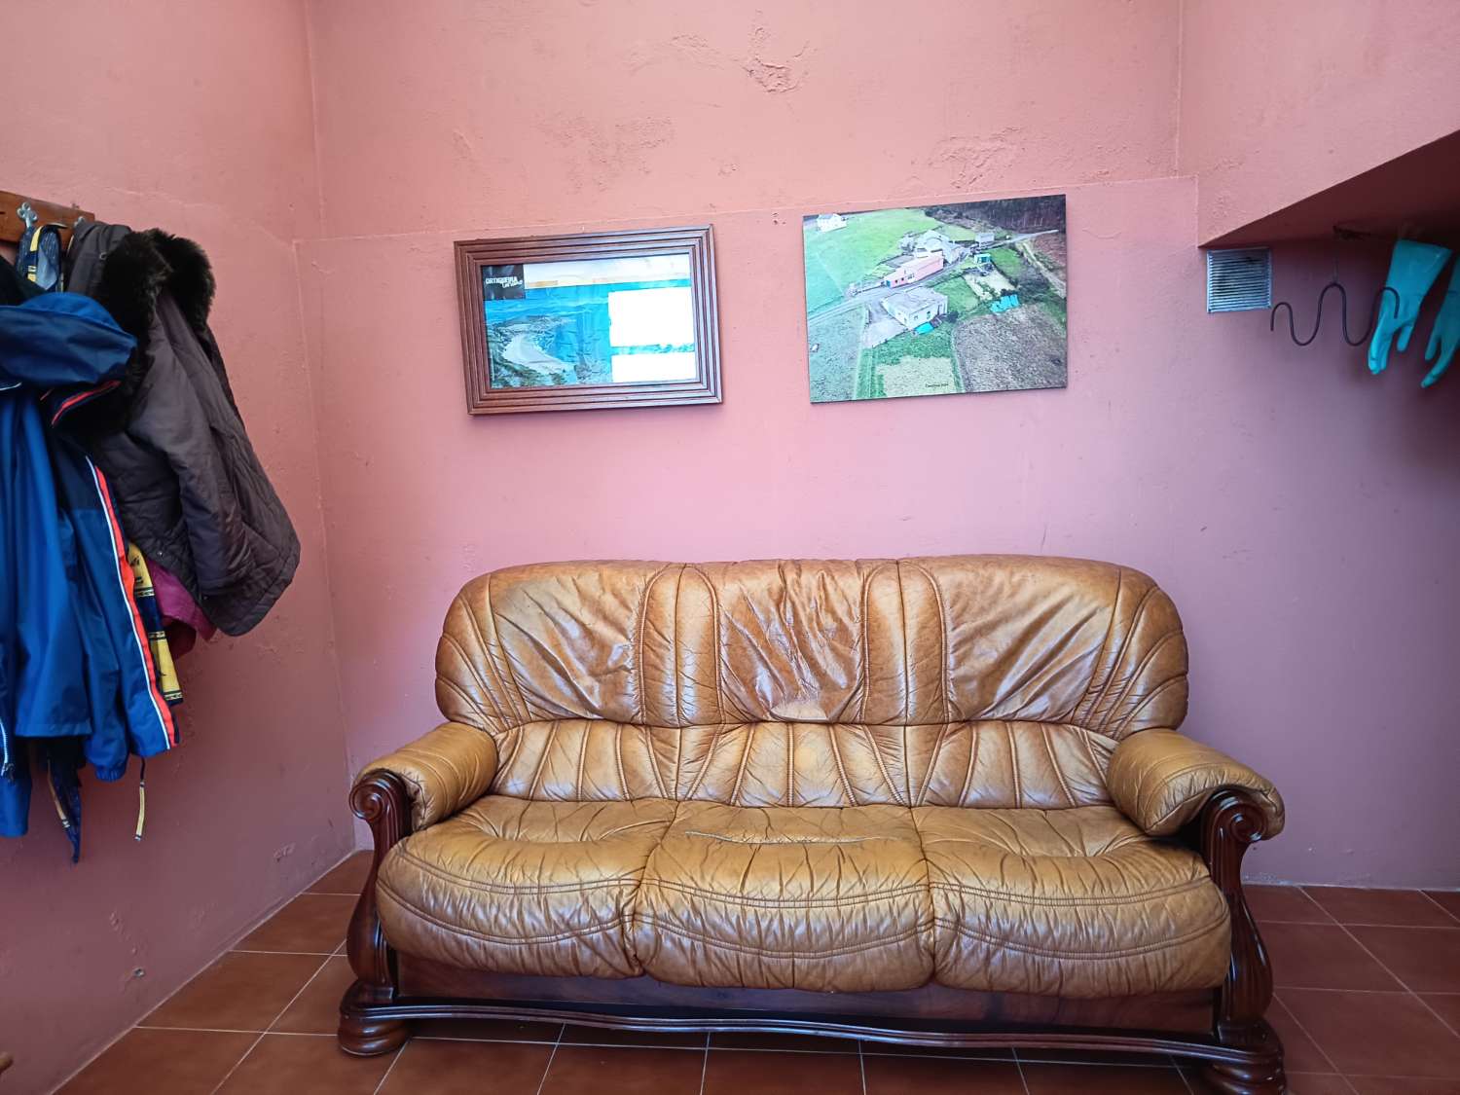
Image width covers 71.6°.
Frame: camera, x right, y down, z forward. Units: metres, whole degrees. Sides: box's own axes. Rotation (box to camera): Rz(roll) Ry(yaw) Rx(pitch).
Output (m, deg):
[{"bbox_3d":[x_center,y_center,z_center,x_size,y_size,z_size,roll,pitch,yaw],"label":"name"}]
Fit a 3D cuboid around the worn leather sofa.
[{"bbox_3d":[0.170,0.560,2.480,2.050,0.975,0.920,0,7,5],"label":"worn leather sofa"}]

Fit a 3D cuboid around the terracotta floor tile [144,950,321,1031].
[{"bbox_3d":[-1.169,1.067,2.433,0.290,0.010,0.327,0,7,4],"label":"terracotta floor tile"}]

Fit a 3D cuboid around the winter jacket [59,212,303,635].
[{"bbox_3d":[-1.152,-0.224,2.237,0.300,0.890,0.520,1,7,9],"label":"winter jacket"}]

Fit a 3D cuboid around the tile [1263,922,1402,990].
[{"bbox_3d":[1.468,1.040,2.580,0.327,0.010,0.327,0,7,4],"label":"tile"}]

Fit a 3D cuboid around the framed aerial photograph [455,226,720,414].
[{"bbox_3d":[-0.406,-0.650,2.929,0.750,0.498,0.035,-3,7,6],"label":"framed aerial photograph"}]

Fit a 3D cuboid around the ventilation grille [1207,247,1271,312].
[{"bbox_3d":[1.387,-0.729,2.761,0.165,0.165,0.012,0,7,5],"label":"ventilation grille"}]

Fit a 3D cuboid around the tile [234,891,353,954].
[{"bbox_3d":[-1.136,1.026,2.759,0.271,0.010,0.327,0,7,4],"label":"tile"}]

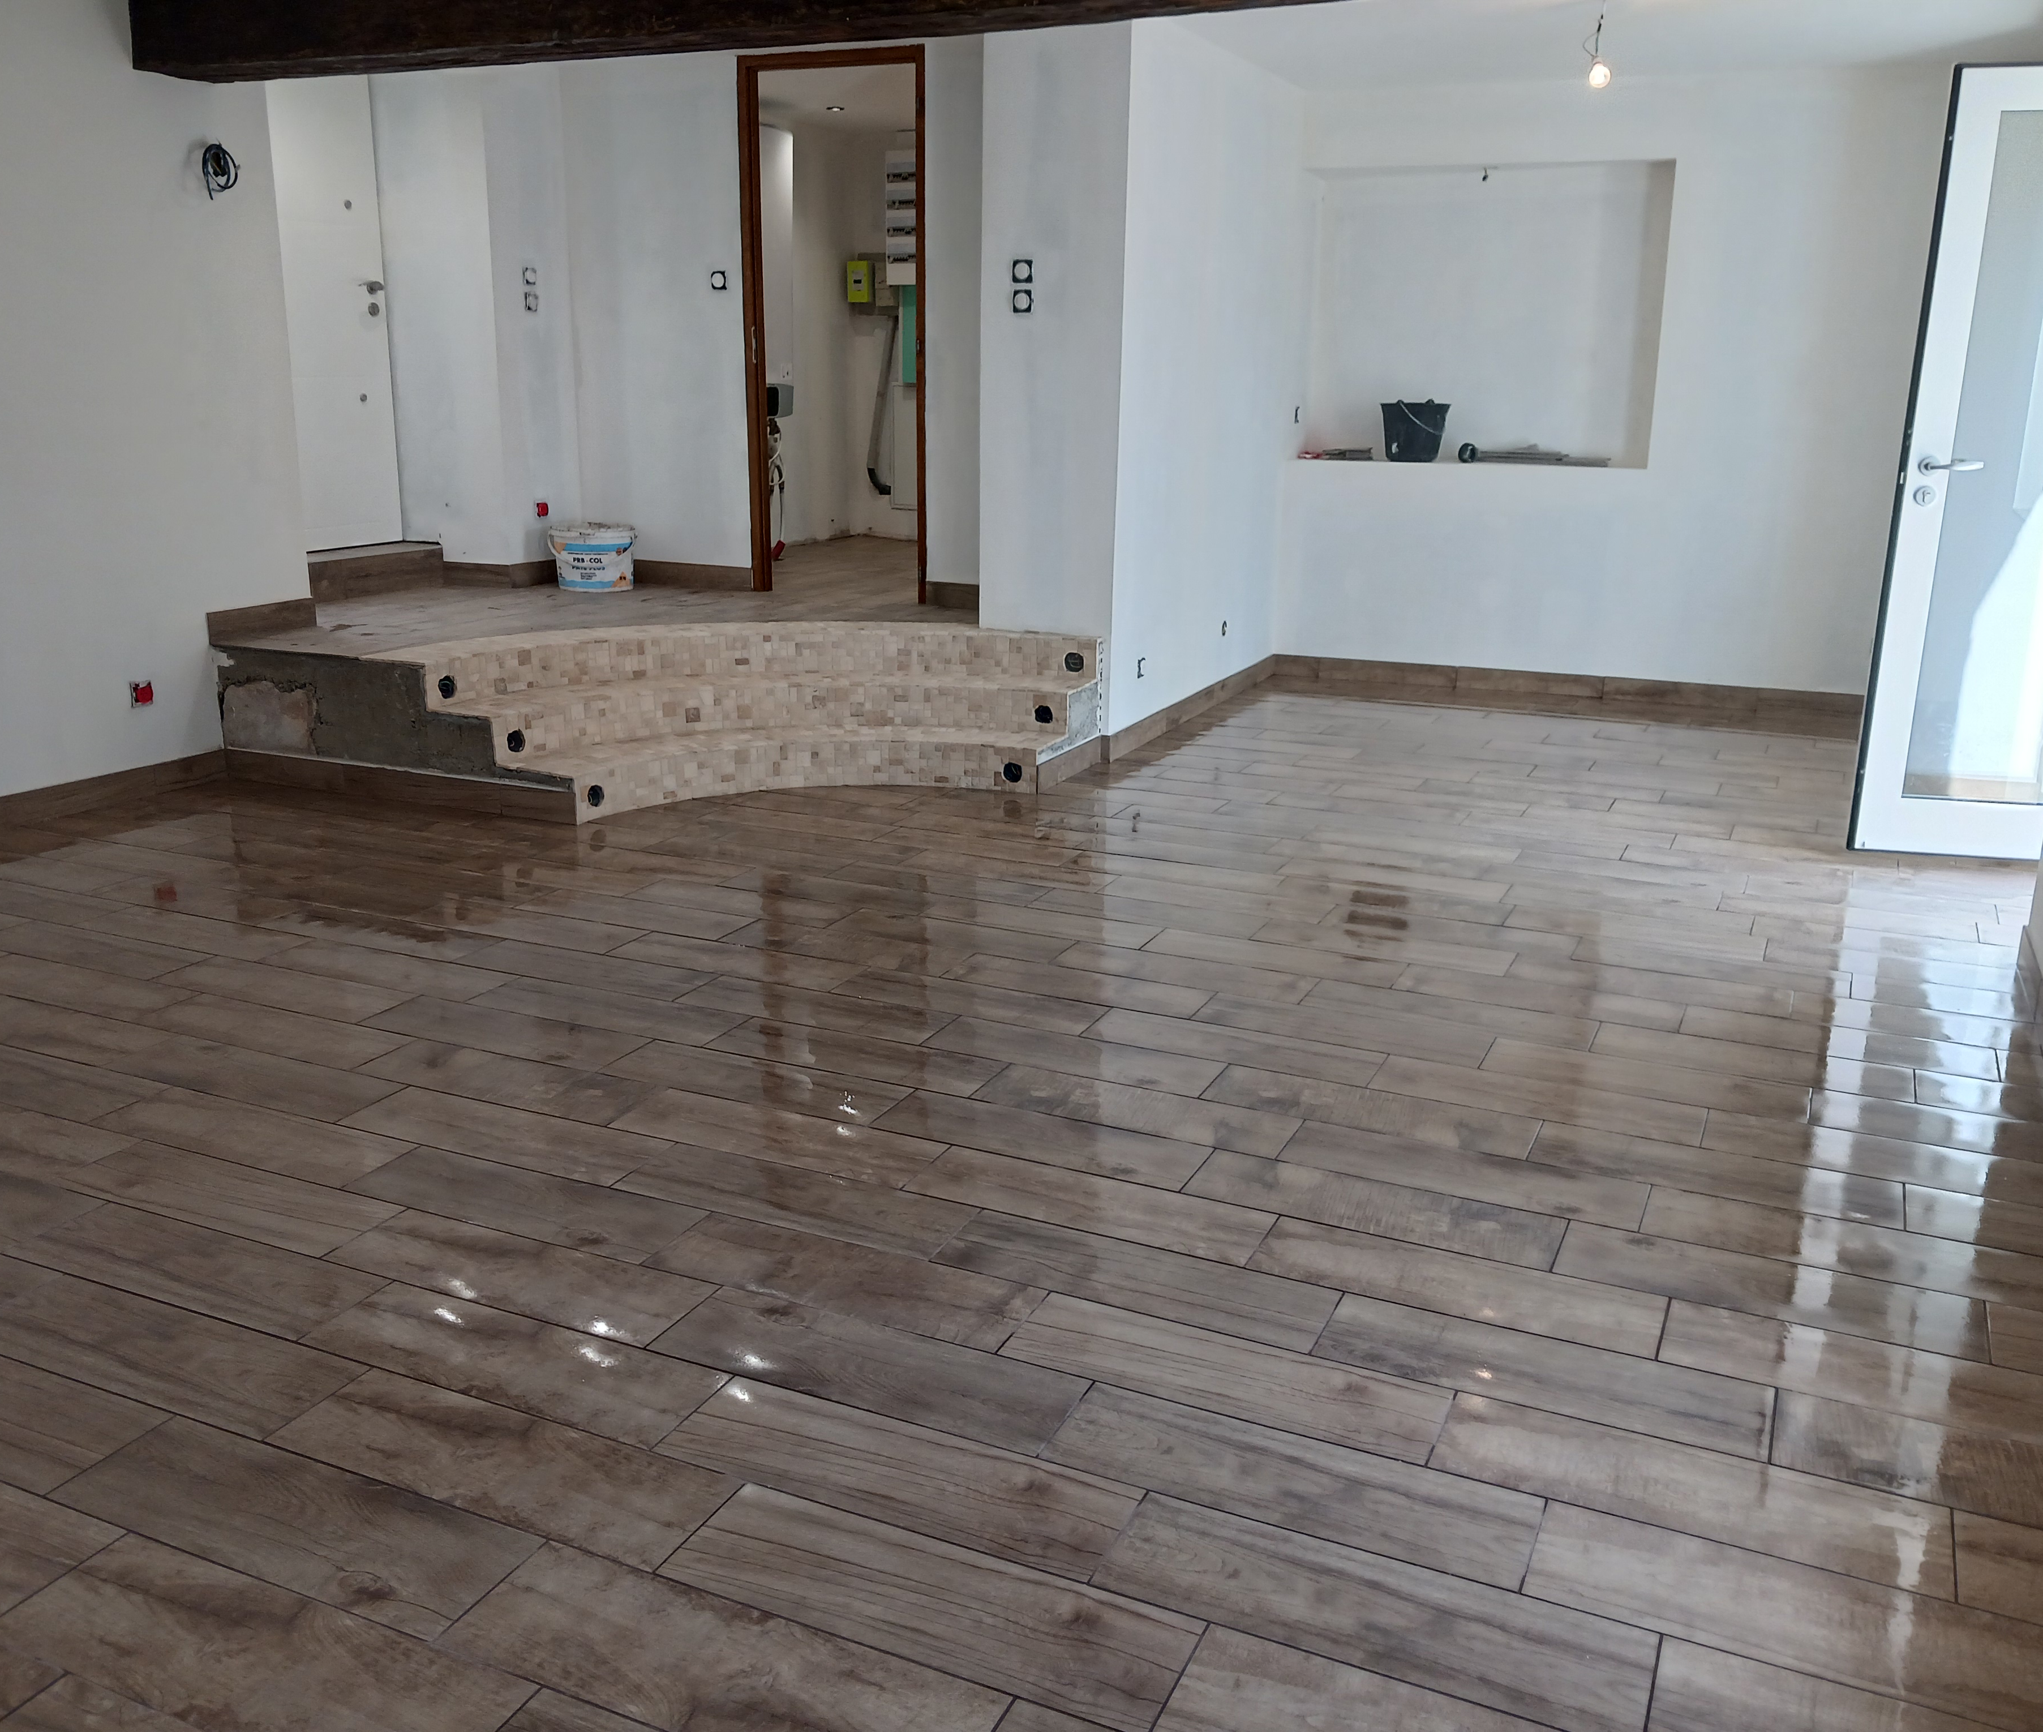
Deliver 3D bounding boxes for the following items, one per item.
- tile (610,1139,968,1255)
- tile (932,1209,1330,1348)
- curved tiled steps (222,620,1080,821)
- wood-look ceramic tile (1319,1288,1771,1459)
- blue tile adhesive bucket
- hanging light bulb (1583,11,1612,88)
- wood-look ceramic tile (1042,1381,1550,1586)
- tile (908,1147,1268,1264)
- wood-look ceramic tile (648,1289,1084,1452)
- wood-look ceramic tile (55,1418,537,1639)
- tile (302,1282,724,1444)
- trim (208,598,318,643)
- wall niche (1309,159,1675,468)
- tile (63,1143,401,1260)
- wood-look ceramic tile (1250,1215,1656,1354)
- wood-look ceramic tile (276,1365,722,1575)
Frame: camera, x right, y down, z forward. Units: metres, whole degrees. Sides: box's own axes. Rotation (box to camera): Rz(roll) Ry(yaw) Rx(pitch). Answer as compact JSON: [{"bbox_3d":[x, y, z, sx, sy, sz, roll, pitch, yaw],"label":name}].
[{"bbox_3d":[-0.374,0.555,2.974,0.600,0.010,0.197,8,17,23],"label":"tile"},{"bbox_3d":[0.174,0.636,2.761,0.605,0.010,0.192,8,17,23],"label":"tile"},{"bbox_3d":[-1.103,-0.505,6.019,2.829,0.450,1.050,-5,17,-20],"label":"curved tiled steps"},{"bbox_3d":[0.744,0.729,2.582,0.620,0.010,0.196,8,17,23],"label":"wood-look ceramic tile"},{"bbox_3d":[-1.714,-1.241,7.238,0.340,0.245,0.330,-3,16,-13],"label":"blue tile adhesive bucket"},{"bbox_3d":[1.636,-2.319,5.116,0.075,0.210,0.070,5,16,15],"label":"hanging light bulb"},{"bbox_3d":[0.338,0.776,2.270,0.605,0.010,0.192,8,17,23],"label":"wood-look ceramic tile"},{"bbox_3d":[0.115,0.581,3.080,0.620,0.010,0.196,8,17,23],"label":"tile"},{"bbox_3d":[-0.214,0.700,2.511,0.605,0.010,0.192,8,17,23],"label":"wood-look ceramic tile"},{"bbox_3d":[-0.868,0.781,2.148,0.600,0.010,0.197,8,17,23],"label":"wood-look ceramic tile"},{"bbox_3d":[-0.728,0.711,2.582,0.620,0.010,0.196,8,17,23],"label":"tile"},{"bbox_3d":[-2.500,-0.812,5.964,0.010,0.099,0.456,8,17,23],"label":"trim"},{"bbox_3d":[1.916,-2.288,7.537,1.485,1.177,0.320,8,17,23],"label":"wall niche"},{"bbox_3d":[-1.354,0.566,3.066,0.620,0.010,0.196,8,17,23],"label":"tile"},{"bbox_3d":[0.681,0.659,2.827,0.620,0.010,0.196,8,17,23],"label":"wood-look ceramic tile"},{"bbox_3d":[-0.653,0.752,2.262,0.600,0.010,0.197,8,17,23],"label":"wood-look ceramic tile"}]

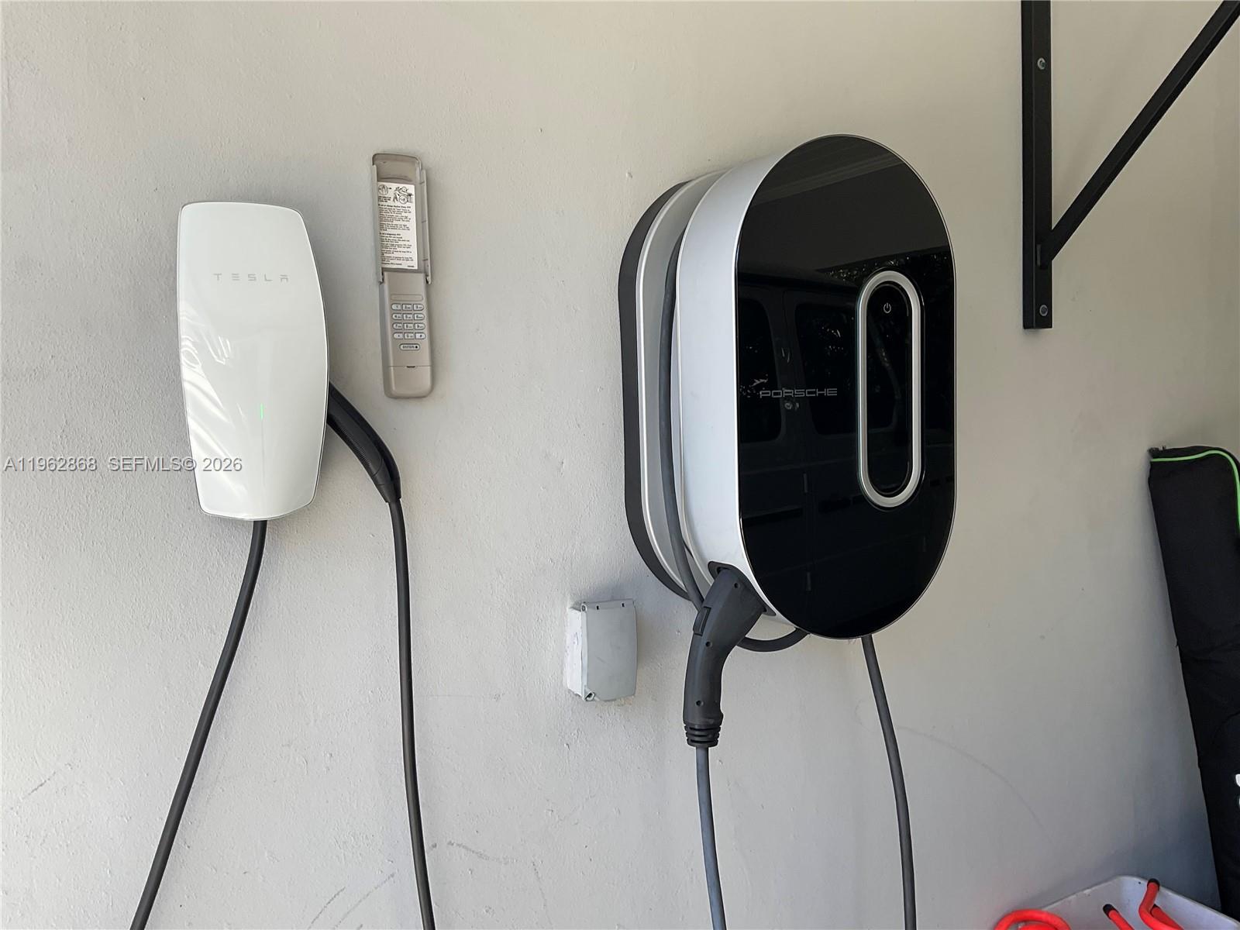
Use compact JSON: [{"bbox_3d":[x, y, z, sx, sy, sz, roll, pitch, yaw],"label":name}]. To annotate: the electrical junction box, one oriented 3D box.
[{"bbox_3d":[-0.025,0.253,1.446,0.079,0.132,0.056,-4,4,-30],"label":"electrical junction box"}]

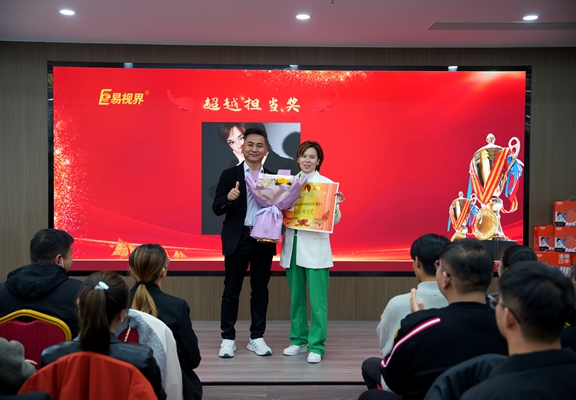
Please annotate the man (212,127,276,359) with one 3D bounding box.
[{"bbox_3d":[-0.335,0.313,5.007,0.480,1.746,0.400,0,2,-7],"label":"man"}]

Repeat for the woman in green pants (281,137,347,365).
[{"bbox_3d":[0.185,0.373,4.919,0.460,1.636,0.410,1,2,11],"label":"woman in green pants"}]

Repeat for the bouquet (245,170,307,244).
[{"bbox_3d":[-0.092,0.048,4.767,0.430,0.500,0.280,4,5,-5],"label":"bouquet"}]

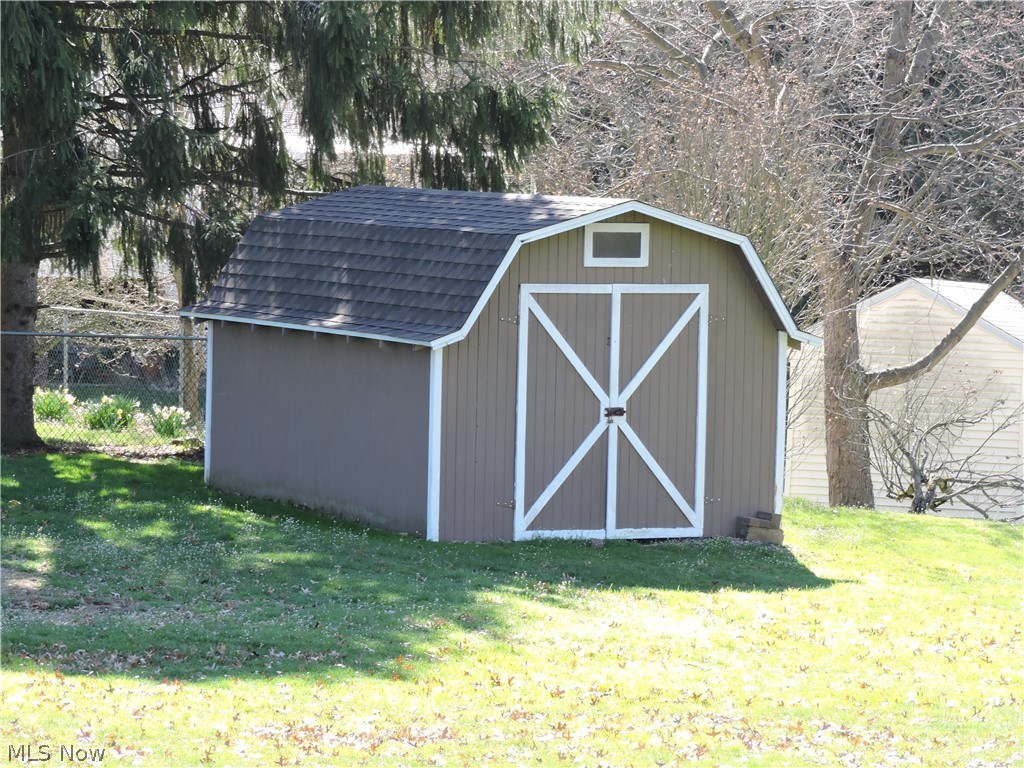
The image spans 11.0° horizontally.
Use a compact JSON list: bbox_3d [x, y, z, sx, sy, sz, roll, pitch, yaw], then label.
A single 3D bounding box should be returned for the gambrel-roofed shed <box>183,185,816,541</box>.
[{"bbox_3d":[-0.184,-0.243,44.623,3.520,2.739,5.085,0,3,-26],"label":"gambrel-roofed shed"}]

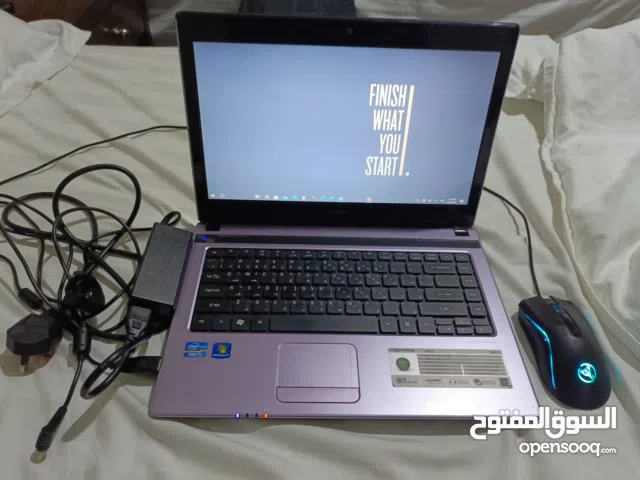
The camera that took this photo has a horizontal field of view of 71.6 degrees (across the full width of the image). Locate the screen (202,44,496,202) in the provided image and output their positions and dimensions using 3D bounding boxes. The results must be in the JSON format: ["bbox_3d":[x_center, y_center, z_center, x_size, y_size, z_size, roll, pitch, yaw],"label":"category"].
[{"bbox_3d":[0.026,-0.120,0.491,0.309,0.174,0.006,1,31,-2],"label":"screen"}]

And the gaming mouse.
[{"bbox_3d":[0.248,0.104,0.445,0.064,0.038,0.124,3,46,0],"label":"gaming mouse"}]

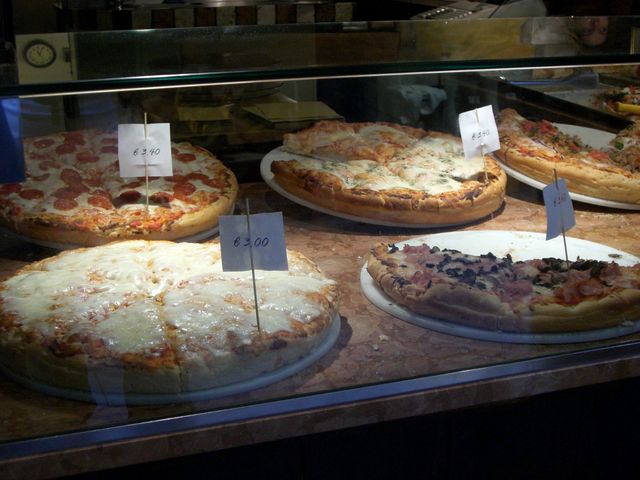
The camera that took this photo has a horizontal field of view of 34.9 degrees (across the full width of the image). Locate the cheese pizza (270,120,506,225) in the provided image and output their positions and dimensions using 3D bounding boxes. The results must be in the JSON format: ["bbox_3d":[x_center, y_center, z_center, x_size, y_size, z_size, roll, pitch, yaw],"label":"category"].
[{"bbox_3d":[0.110,-0.115,1.636,0.374,0.037,0.374,8,24,3],"label":"cheese pizza"}]

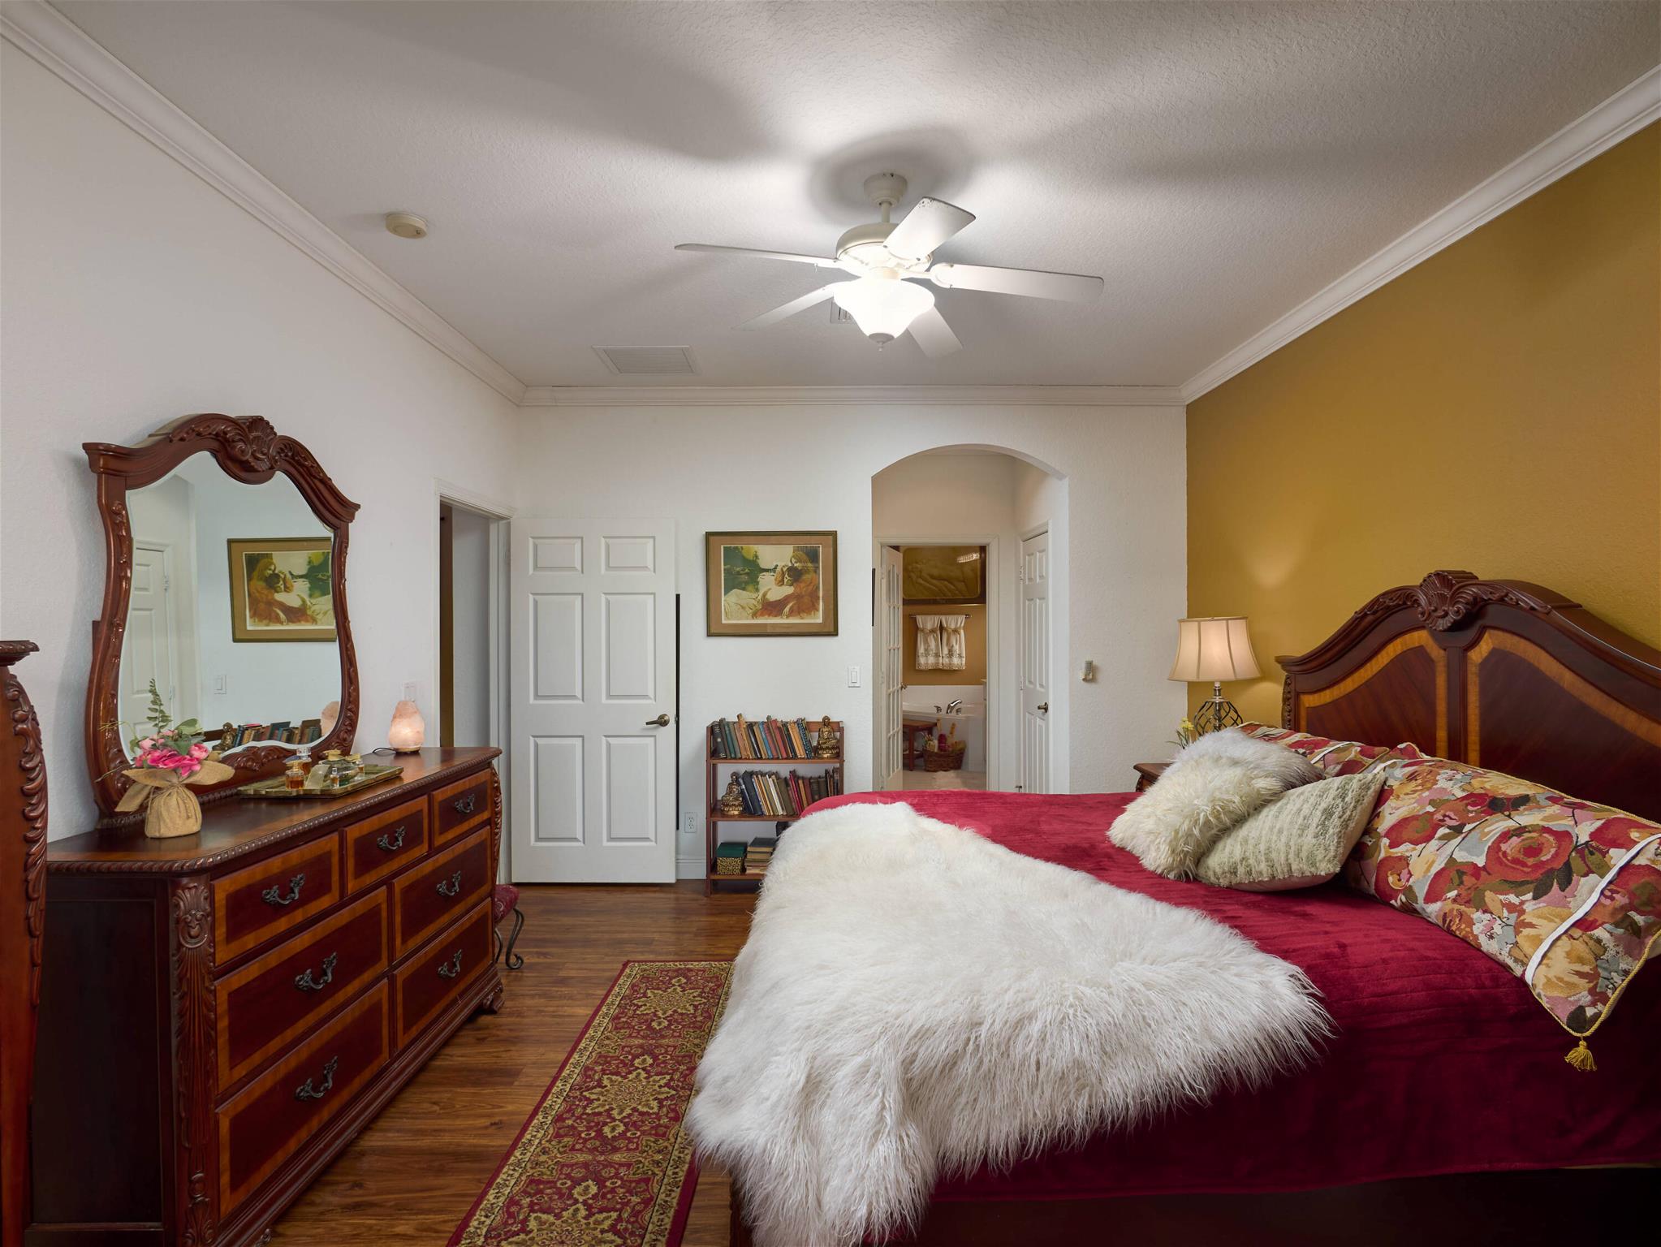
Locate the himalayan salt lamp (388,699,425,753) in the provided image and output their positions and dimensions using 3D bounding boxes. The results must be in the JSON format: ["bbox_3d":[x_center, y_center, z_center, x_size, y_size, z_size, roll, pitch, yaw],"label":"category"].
[{"bbox_3d":[-1.560,0.375,3.170,0.125,0.195,0.130,0,0,0],"label":"himalayan salt lamp"}]

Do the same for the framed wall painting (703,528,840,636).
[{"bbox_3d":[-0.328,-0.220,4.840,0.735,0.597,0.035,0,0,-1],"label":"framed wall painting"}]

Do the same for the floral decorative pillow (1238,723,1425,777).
[{"bbox_3d":[1.600,0.545,3.150,0.500,0.190,0.930,-40,0,0],"label":"floral decorative pillow"}]

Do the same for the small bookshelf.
[{"bbox_3d":[-0.292,0.985,4.690,0.730,0.905,0.270,0,0,-1],"label":"small bookshelf"}]

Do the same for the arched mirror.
[{"bbox_3d":[-1.675,-0.060,2.475,0.110,1.060,1.070,0,0,0],"label":"arched mirror"}]

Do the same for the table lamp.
[{"bbox_3d":[1.768,0.335,3.950,0.415,0.735,0.415,0,0,0],"label":"table lamp"}]

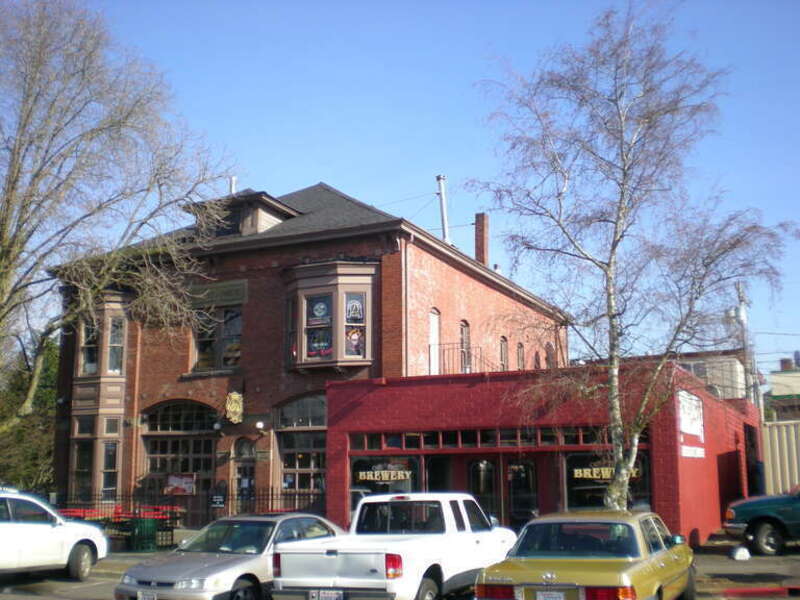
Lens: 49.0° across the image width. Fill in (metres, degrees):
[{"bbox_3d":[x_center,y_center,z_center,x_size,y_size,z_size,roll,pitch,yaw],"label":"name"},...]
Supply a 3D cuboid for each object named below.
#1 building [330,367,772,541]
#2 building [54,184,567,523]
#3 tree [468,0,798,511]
[{"bbox_3d":[7.011,5.638,30.735,8.700,4.200,23.000,-5,-12,25],"label":"building"},{"bbox_3d":[-2.536,2.188,38.433,15.100,14.100,19.600,-5,-12,25],"label":"building"},{"bbox_3d":[4.272,-0.418,16.397,5.500,10.750,5.200,-5,-12,25],"label":"tree"}]

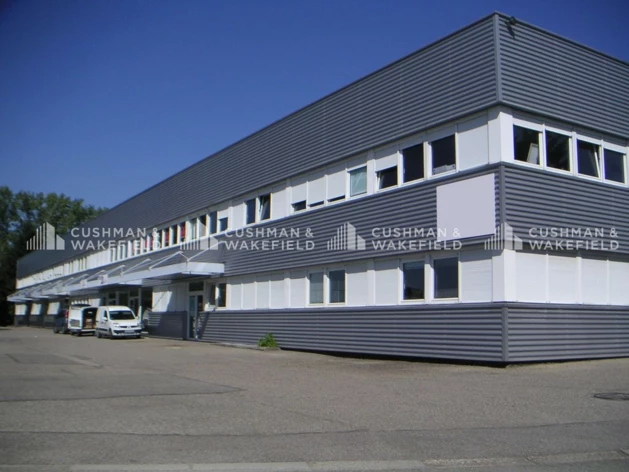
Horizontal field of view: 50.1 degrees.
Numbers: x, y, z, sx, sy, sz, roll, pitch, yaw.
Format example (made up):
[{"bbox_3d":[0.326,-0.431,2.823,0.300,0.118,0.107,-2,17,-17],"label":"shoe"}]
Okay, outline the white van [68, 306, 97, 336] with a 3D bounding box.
[{"bbox_3d":[-14.790,5.561,44.047,1.750,1.860,4.200,5,-9,-32],"label":"white van"}]

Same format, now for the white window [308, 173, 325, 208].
[{"bbox_3d":[0.068,-1.632,24.255,0.120,1.195,1.073,6,-9,-33],"label":"white window"}]

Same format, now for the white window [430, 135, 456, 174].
[{"bbox_3d":[3.630,-2.290,18.950,0.130,1.000,1.050,5,-9,-32],"label":"white window"}]

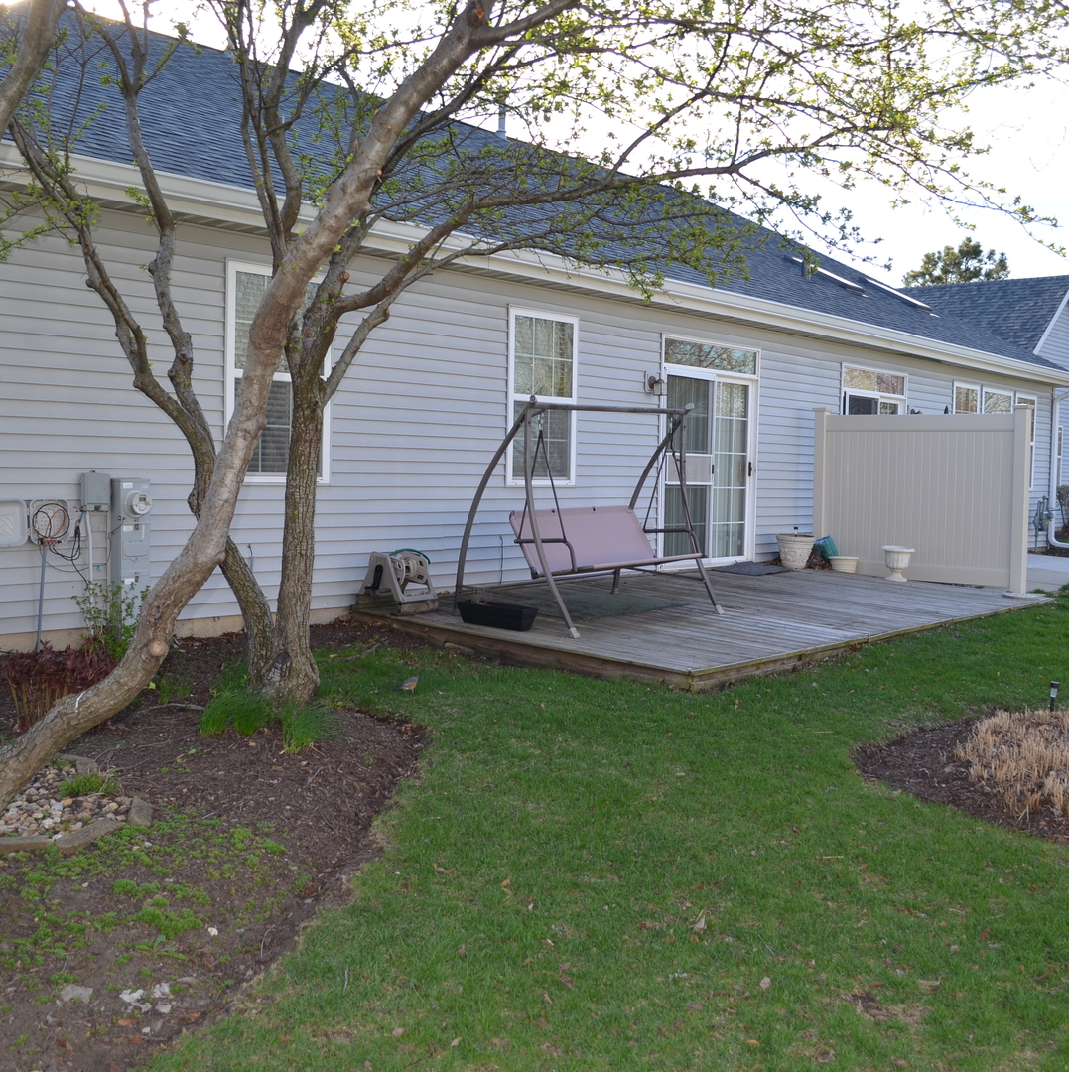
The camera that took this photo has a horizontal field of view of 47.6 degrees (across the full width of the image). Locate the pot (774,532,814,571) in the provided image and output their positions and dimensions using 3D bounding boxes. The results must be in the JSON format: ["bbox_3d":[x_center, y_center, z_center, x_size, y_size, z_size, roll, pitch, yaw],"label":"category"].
[{"bbox_3d":[2.803,0.174,13.000,0.425,0.365,0.425,2,3,11],"label":"pot"}]

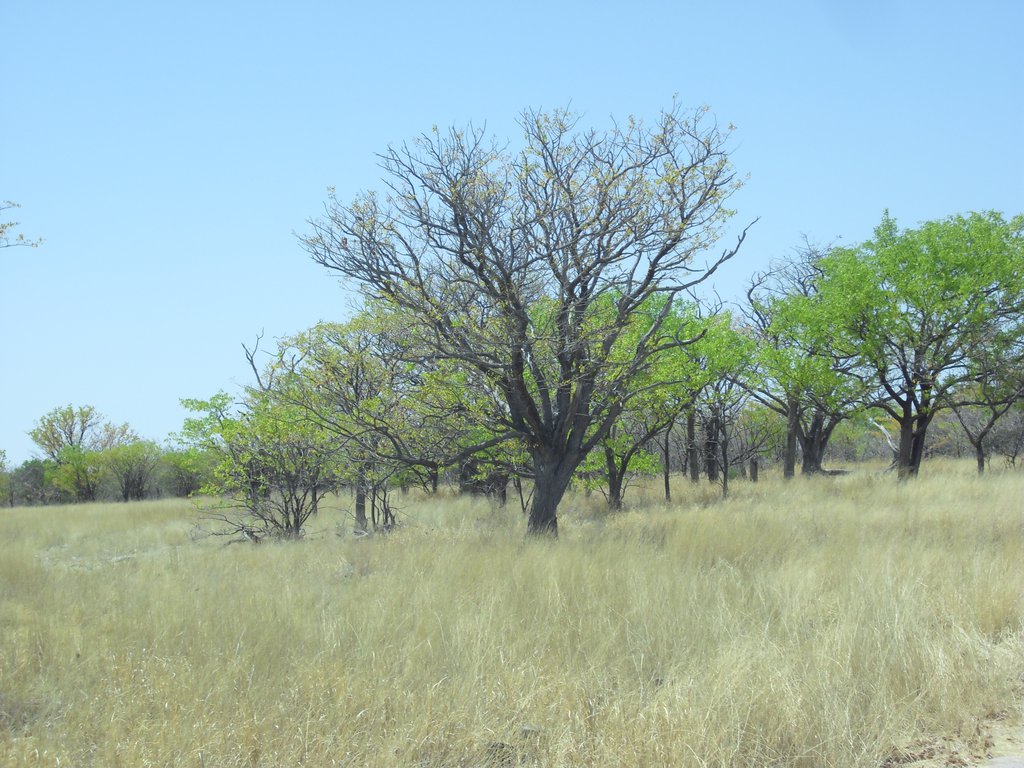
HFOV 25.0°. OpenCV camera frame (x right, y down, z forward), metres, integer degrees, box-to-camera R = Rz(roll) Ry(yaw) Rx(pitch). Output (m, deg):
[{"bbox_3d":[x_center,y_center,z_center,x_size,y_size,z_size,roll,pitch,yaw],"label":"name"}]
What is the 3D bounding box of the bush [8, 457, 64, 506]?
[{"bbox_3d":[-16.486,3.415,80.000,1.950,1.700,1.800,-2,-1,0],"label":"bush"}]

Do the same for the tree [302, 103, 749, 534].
[{"bbox_3d":[0.222,-1.054,38.000,7.300,7.150,6.600,-2,-1,0],"label":"tree"}]

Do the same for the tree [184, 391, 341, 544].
[{"bbox_3d":[-4.305,1.378,39.500,2.750,2.650,2.500,-2,-1,0],"label":"tree"}]

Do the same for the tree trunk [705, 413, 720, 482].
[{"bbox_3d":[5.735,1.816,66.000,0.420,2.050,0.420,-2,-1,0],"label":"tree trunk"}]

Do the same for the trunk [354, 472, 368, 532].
[{"bbox_3d":[-2.739,2.139,42.000,0.240,1.140,0.240,-2,-1,0],"label":"trunk"}]

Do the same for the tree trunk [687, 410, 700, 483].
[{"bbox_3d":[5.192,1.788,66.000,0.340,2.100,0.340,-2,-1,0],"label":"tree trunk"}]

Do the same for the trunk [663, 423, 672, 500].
[{"bbox_3d":[3.707,1.895,55.000,0.170,1.870,0.170,-2,-1,0],"label":"trunk"}]

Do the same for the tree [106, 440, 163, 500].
[{"bbox_3d":[-13.088,2.999,80.000,1.950,2.100,1.900,-2,-1,0],"label":"tree"}]

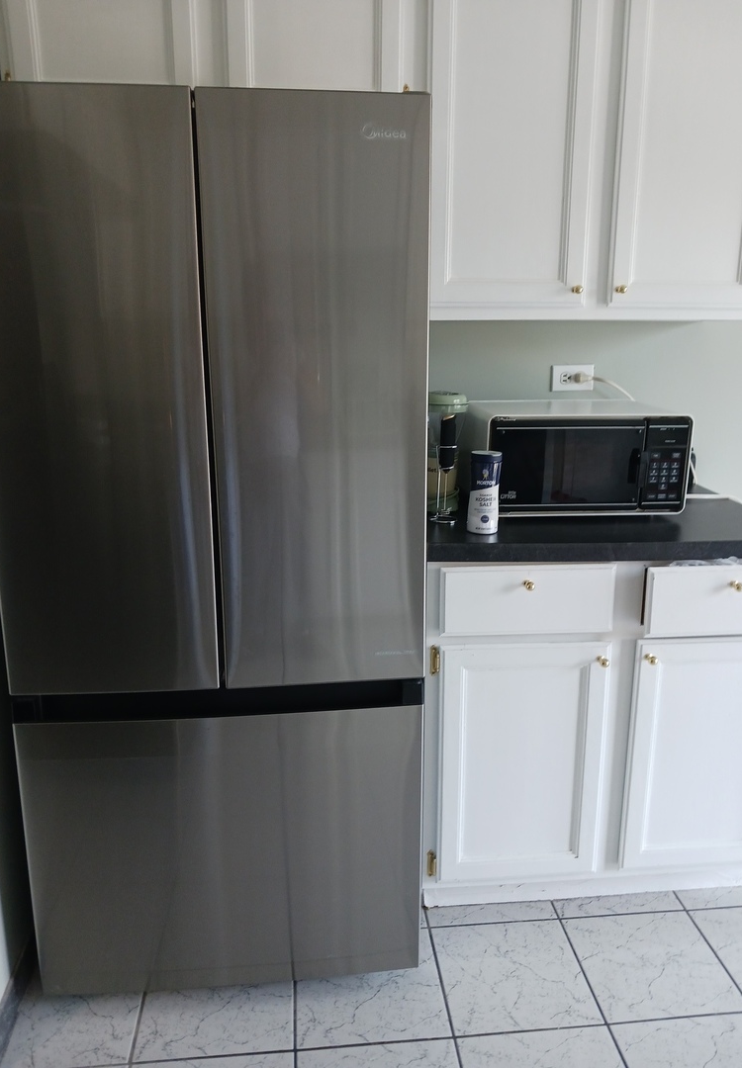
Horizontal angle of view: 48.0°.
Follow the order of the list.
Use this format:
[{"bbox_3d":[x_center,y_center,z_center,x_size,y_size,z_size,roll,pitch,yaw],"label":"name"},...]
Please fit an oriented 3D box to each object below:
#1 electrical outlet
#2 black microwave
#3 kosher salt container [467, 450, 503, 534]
[{"bbox_3d":[0.563,-0.432,2.311,0.115,0.071,0.012,-1,14,-5],"label":"electrical outlet"},{"bbox_3d":[0.493,-0.199,2.130,0.481,0.247,0.395,-1,14,-4],"label":"black microwave"},{"bbox_3d":[0.253,-0.092,1.847,0.071,0.174,0.071,0,14,0],"label":"kosher salt container"}]

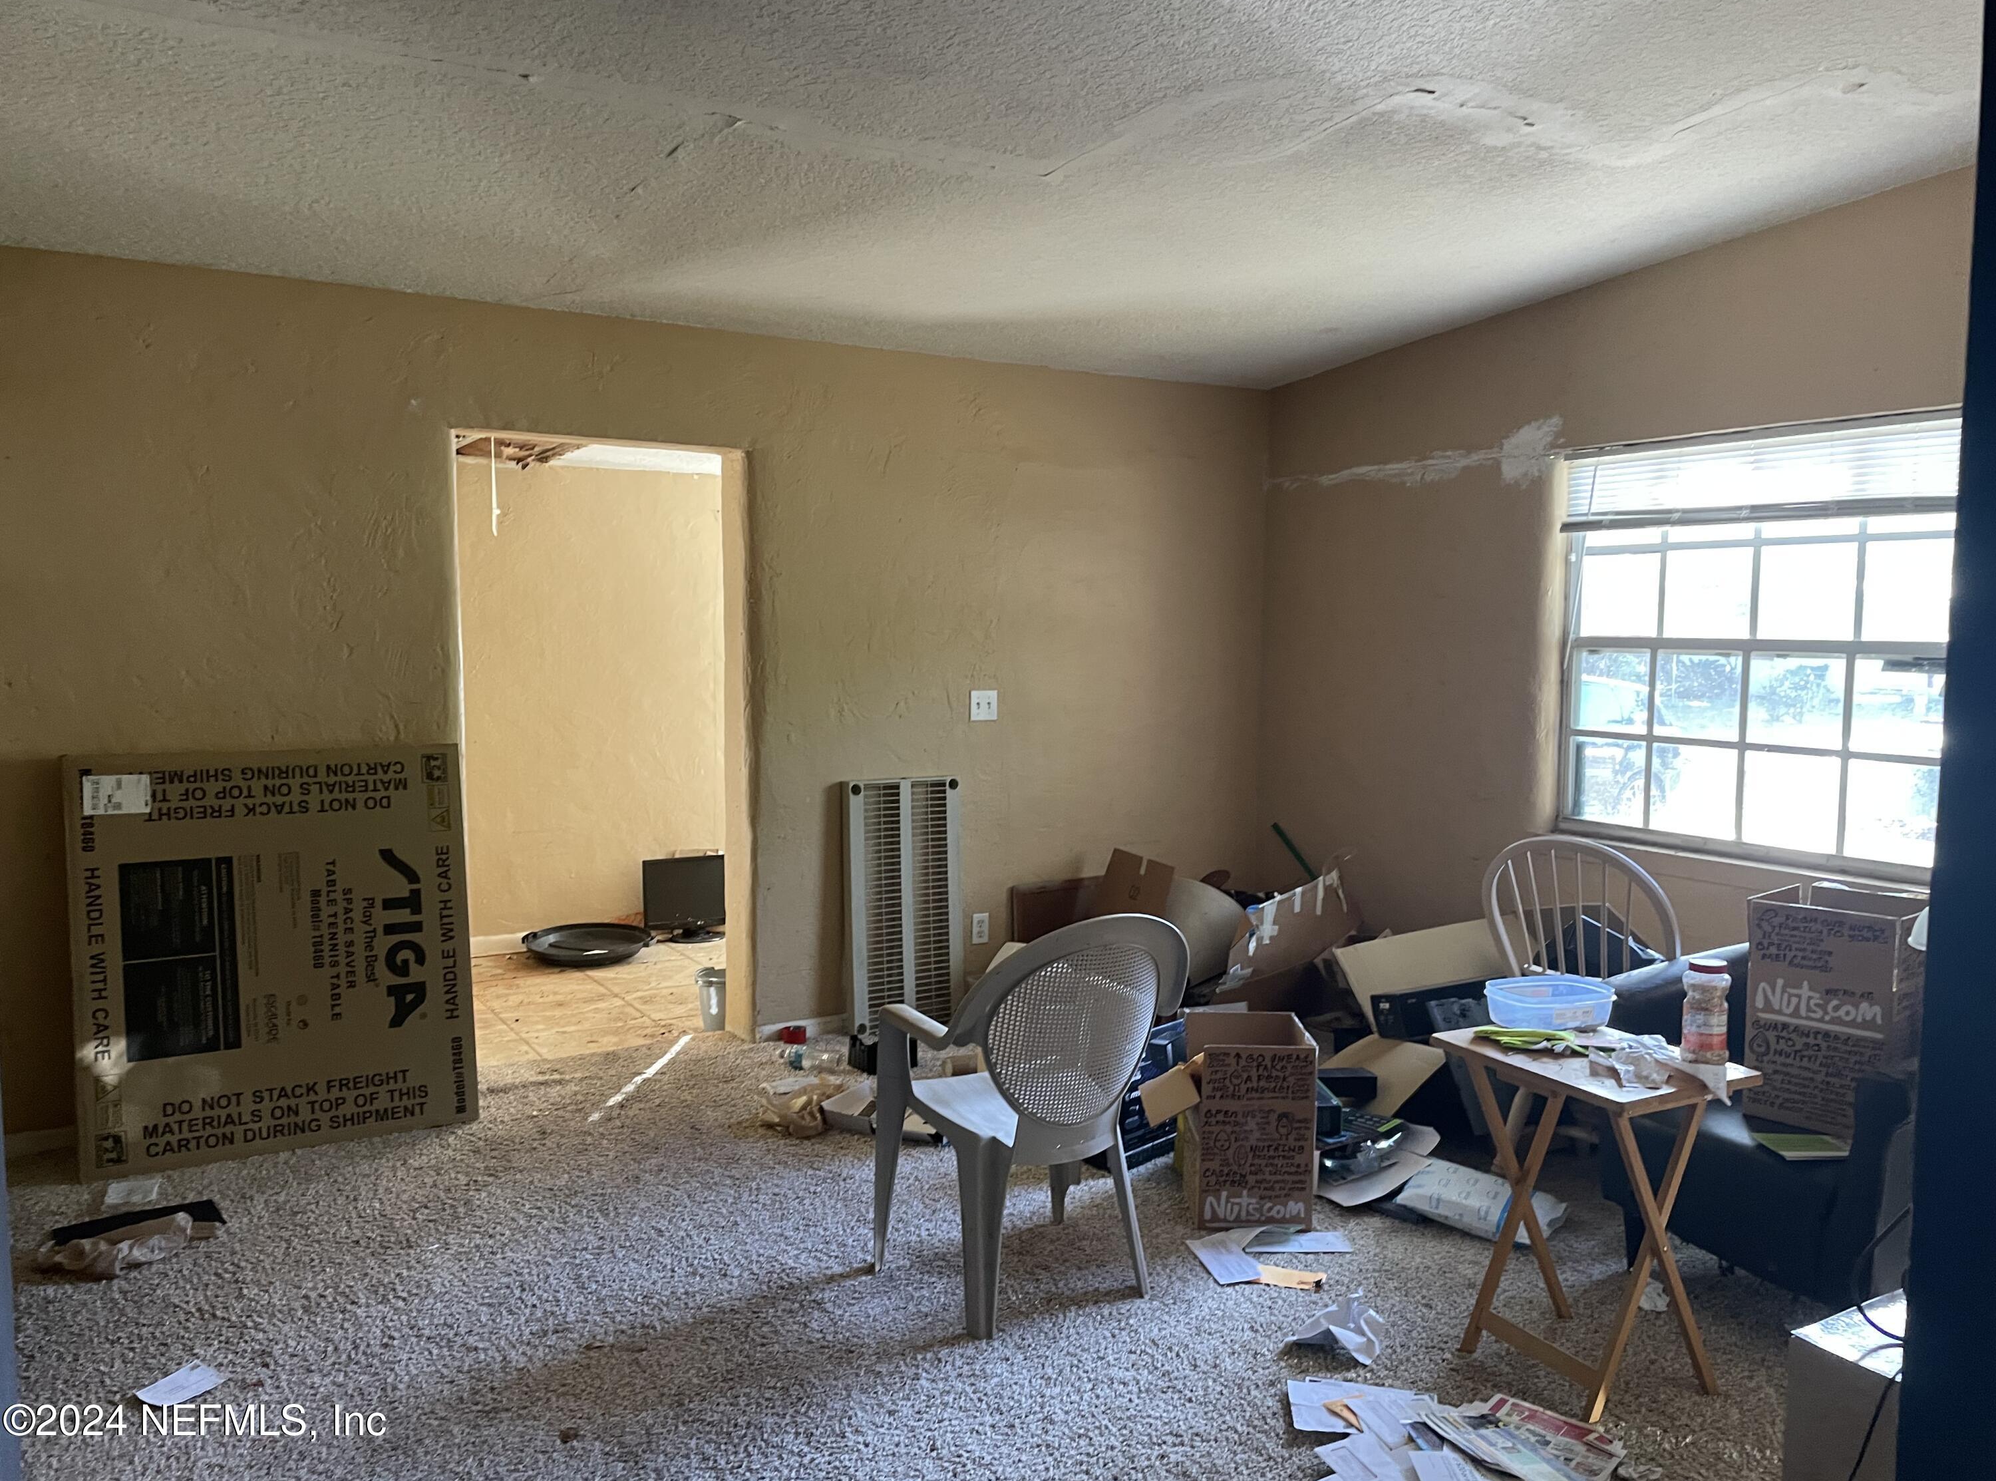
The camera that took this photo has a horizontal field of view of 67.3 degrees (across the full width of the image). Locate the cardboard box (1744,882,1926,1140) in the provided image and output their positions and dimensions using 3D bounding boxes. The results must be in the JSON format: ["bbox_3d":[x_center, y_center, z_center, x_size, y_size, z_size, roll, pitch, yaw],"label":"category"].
[{"bbox_3d":[1.813,0.573,3.222,0.295,0.463,0.280,-4,7,-42],"label":"cardboard box"}]

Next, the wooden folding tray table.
[{"bbox_3d":[1.163,0.942,2.977,0.385,0.650,0.482,-2,6,-26],"label":"wooden folding tray table"}]

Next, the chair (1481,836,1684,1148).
[{"bbox_3d":[1.625,0.730,4.170,0.500,0.870,0.530,2,5,16],"label":"chair"}]

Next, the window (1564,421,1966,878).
[{"bbox_3d":[2.298,-0.290,4.583,0.100,1.280,1.340,-2,5,-32],"label":"window"}]

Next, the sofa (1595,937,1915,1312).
[{"bbox_3d":[1.904,0.846,3.325,0.790,0.730,0.730,-2,5,-29],"label":"sofa"}]

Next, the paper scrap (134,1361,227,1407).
[{"bbox_3d":[-1.603,1.244,2.929,0.113,0.020,0.145,5,7,40],"label":"paper scrap"}]

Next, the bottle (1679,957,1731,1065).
[{"bbox_3d":[1.372,0.520,2.905,0.099,0.186,0.099,-2,6,-26],"label":"bottle"}]

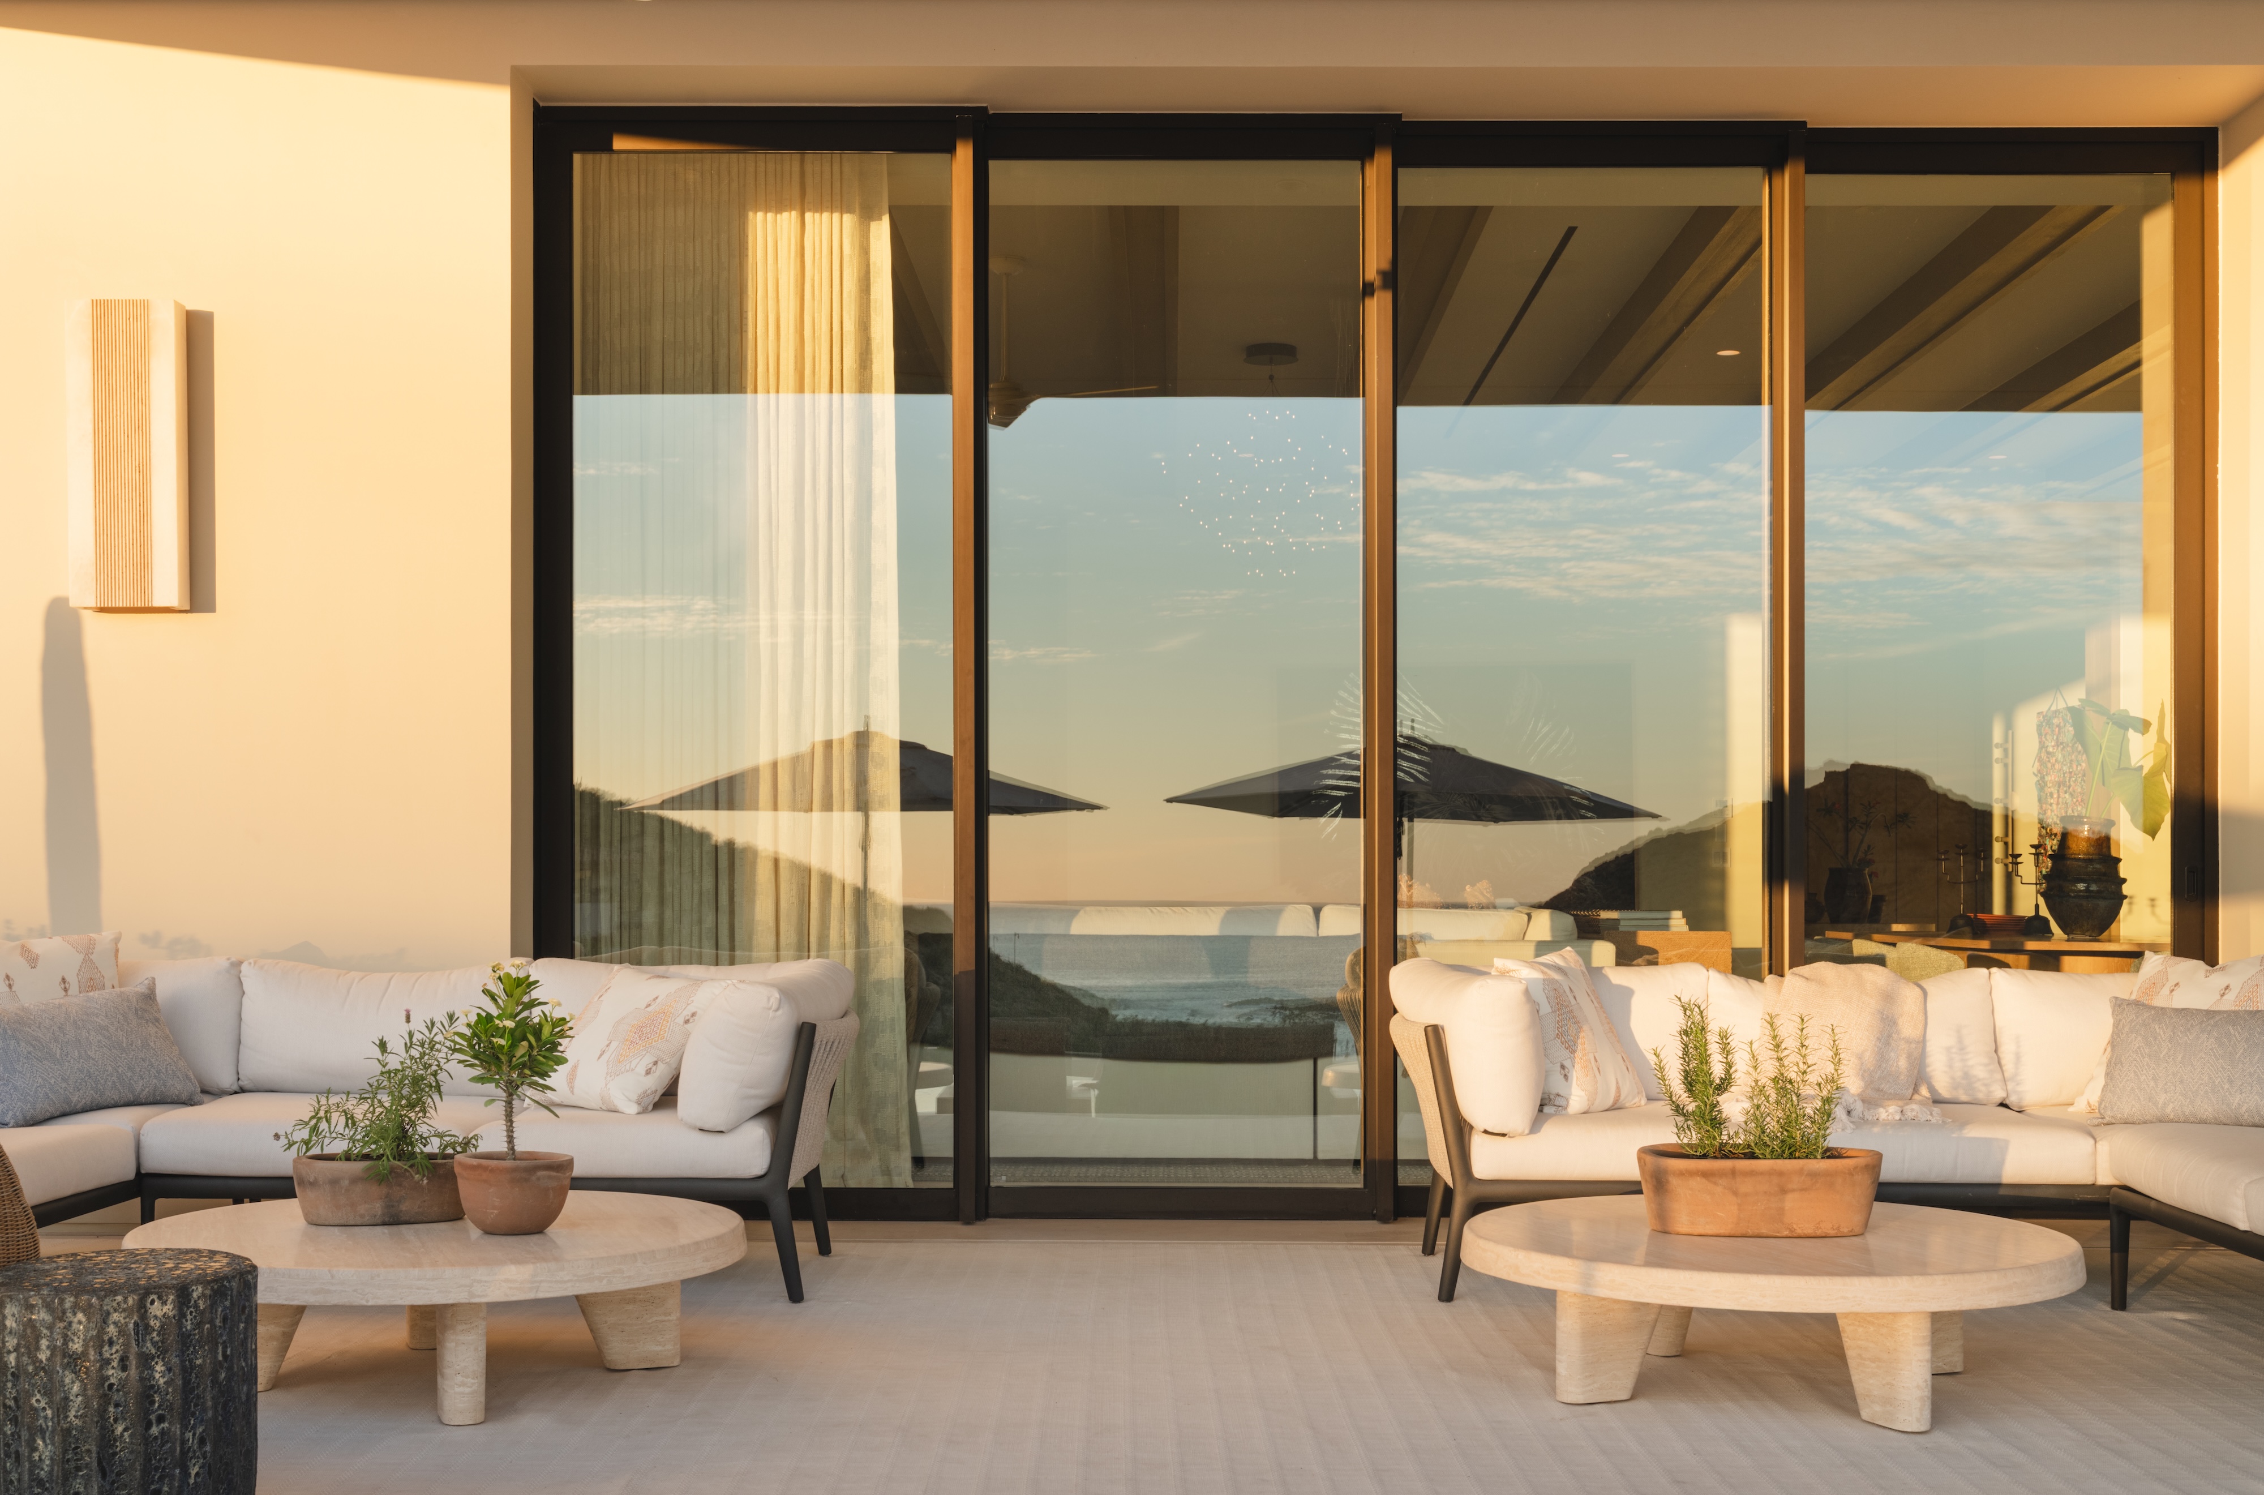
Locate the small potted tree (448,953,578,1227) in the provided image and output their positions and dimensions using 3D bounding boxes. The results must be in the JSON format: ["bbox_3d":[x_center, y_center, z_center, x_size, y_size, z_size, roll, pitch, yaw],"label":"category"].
[{"bbox_3d":[-1.215,0.680,4.930,0.250,0.530,0.250,0,-2,0],"label":"small potted tree"}]

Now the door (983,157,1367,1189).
[{"bbox_3d":[0.127,-0.220,7.530,1.200,3.150,0.080,0,0,0],"label":"door"}]

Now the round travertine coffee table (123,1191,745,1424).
[{"bbox_3d":[-1.384,1.105,4.990,1.215,0.315,1.215,0,-2,0],"label":"round travertine coffee table"}]

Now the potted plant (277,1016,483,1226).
[{"bbox_3d":[-1.529,0.751,5.110,0.425,0.410,0.250,0,-2,0],"label":"potted plant"}]

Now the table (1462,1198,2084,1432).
[{"bbox_3d":[1.252,1.100,4.910,1.215,0.315,1.215,0,-2,0],"label":"table"}]

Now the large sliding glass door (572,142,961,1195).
[{"bbox_3d":[-1.099,-0.236,7.460,1.200,3.170,0.080,0,0,0],"label":"large sliding glass door"}]

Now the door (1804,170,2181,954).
[{"bbox_3d":[2.627,-0.216,7.680,1.200,3.130,0.080,0,0,0],"label":"door"}]

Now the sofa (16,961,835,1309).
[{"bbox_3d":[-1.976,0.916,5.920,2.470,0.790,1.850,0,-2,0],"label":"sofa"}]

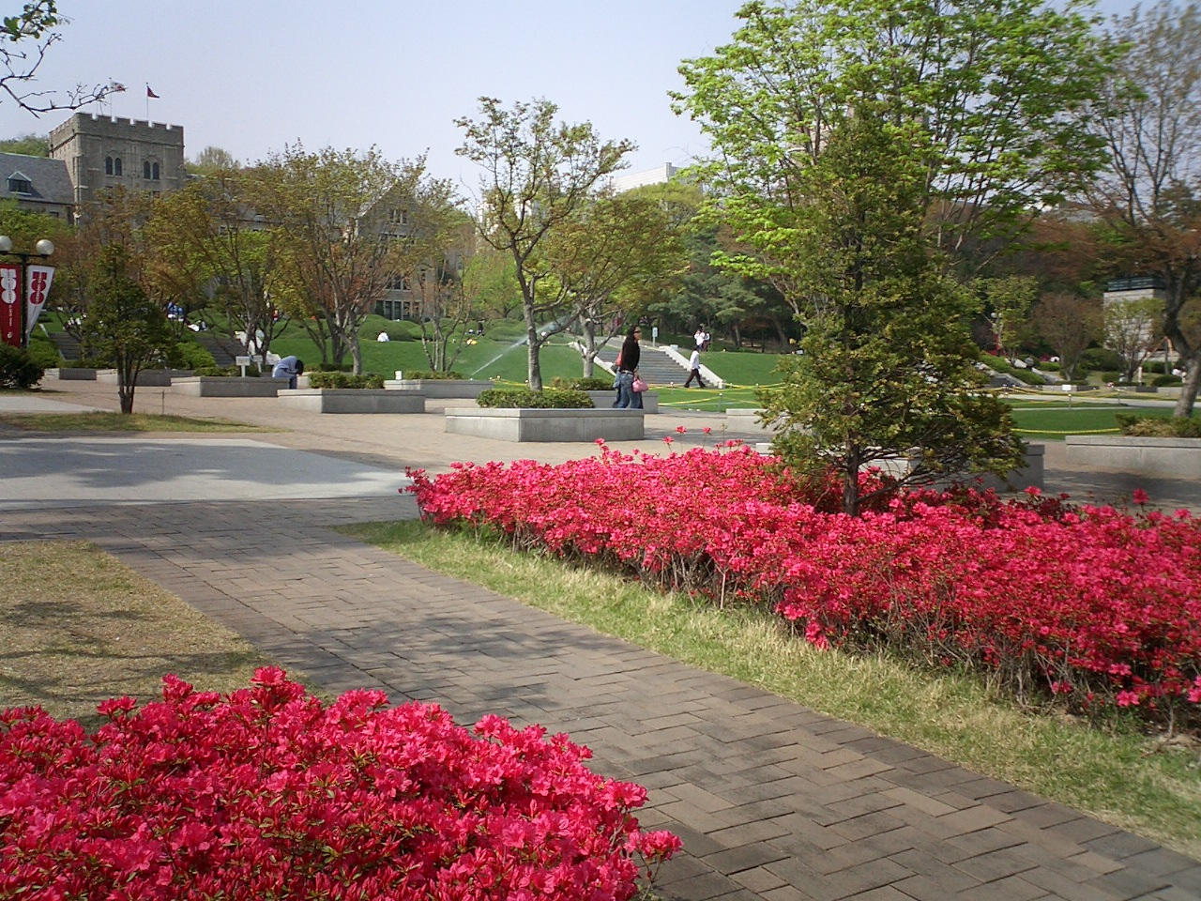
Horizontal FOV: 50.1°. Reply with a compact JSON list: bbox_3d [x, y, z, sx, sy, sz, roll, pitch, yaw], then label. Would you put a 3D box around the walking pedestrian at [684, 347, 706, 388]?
[{"bbox_3d":[3.816,-3.370,52.028,0.800,1.660,0.500,-1,2,-22],"label":"walking pedestrian"}]

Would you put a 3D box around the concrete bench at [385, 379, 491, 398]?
[{"bbox_3d":[-4.110,-1.537,32.550,2.020,0.430,2.020,-1,3,-35],"label":"concrete bench"}]

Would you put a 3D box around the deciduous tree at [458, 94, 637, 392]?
[{"bbox_3d":[-0.790,-2.740,17.950,2.500,4.300,2.500,0,2,0],"label":"deciduous tree"}]

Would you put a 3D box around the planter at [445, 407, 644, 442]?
[{"bbox_3d":[-0.809,-0.369,18.150,2.030,0.445,2.030,-1,2,-36],"label":"planter"}]

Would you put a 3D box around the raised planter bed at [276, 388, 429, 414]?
[{"bbox_3d":[-4.600,-0.886,23.800,2.020,0.430,2.020,-1,3,-35],"label":"raised planter bed"}]

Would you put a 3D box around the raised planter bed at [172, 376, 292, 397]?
[{"bbox_3d":[-8.497,-1.438,29.457,2.030,0.435,2.030,-1,2,-36],"label":"raised planter bed"}]

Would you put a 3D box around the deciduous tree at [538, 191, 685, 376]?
[{"bbox_3d":[0.210,-3.102,24.969,2.883,3.851,2.883,0,2,0],"label":"deciduous tree"}]

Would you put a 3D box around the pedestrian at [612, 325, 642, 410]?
[{"bbox_3d":[0.403,-1.076,19.528,0.450,1.640,0.460,-1,3,-41],"label":"pedestrian"}]

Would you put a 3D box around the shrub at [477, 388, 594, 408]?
[{"bbox_3d":[-0.910,-0.705,18.000,1.200,0.320,1.200,-1,3,-35],"label":"shrub"}]

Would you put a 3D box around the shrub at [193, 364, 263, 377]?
[{"bbox_3d":[-8.520,-1.750,29.400,1.200,0.320,1.200,-1,3,-35],"label":"shrub"}]

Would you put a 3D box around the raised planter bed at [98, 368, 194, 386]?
[{"bbox_3d":[-12.100,-1.895,34.300,2.020,0.440,2.020,-1,3,-35],"label":"raised planter bed"}]

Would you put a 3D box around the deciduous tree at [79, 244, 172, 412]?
[{"bbox_3d":[-7.570,-1.940,20.450,1.460,2.680,1.460,0,2,0],"label":"deciduous tree"}]

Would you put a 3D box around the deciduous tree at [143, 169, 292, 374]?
[{"bbox_3d":[-8.810,-4.034,29.435,3.270,4.647,3.270,0,2,-17],"label":"deciduous tree"}]

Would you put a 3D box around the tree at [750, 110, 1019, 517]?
[{"bbox_3d":[1.580,-0.640,7.100,1.480,2.600,1.480,0,2,0],"label":"tree"}]

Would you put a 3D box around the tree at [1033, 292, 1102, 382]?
[{"bbox_3d":[24.362,-5.876,67.000,3.624,4.799,3.624,1,2,20],"label":"tree"}]

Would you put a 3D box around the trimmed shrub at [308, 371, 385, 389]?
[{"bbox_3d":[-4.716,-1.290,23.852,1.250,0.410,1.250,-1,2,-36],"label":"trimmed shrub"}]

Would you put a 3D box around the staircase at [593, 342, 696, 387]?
[{"bbox_3d":[2.285,-3.549,53.764,4.700,1.850,3.600,-1,2,-36],"label":"staircase"}]

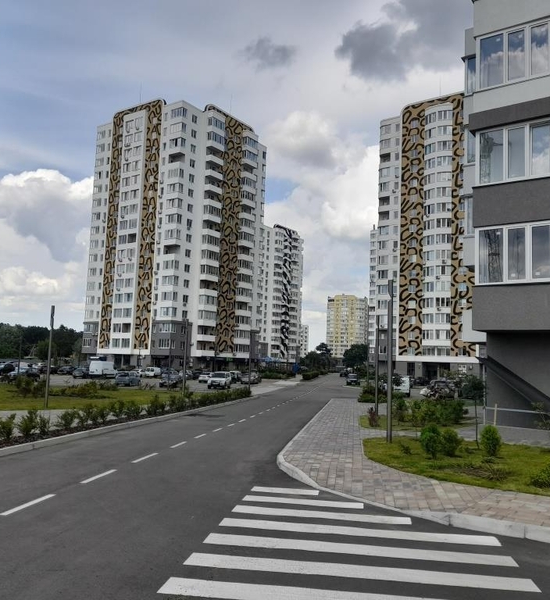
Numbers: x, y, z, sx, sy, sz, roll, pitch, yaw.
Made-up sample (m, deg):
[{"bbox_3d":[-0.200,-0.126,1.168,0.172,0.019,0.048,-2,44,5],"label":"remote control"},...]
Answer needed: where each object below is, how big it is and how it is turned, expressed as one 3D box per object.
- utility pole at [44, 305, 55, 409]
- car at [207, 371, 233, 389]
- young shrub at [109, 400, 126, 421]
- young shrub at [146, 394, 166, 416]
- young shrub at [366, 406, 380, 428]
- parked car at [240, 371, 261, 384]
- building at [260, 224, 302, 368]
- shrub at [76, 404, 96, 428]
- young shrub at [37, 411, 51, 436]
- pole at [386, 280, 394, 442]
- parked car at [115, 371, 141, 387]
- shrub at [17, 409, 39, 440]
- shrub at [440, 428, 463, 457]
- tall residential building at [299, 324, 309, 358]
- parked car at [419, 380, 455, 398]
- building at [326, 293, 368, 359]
[{"bbox_3d":[-8.365,2.062,21.499,0.150,3.900,0.150,1,-5,7],"label":"utility pole"},{"bbox_3d":[-5.648,8.308,60.090,1.850,1.780,4.700,2,-6,4],"label":"car"},{"bbox_3d":[-5.263,3.677,19.380,0.536,0.619,0.536,2,-6,0],"label":"young shrub"},{"bbox_3d":[-4.573,4.057,22.406,0.697,0.794,0.697,2,-6,0],"label":"young shrub"},{"bbox_3d":[3.527,4.250,20.900,0.481,0.756,0.481,1,-6,8],"label":"young shrub"},{"bbox_3d":[-2.731,8.671,65.071,1.780,1.520,4.300,1,-5,7],"label":"parked car"},{"bbox_3d":[-7.963,0.006,221.328,26.000,51.000,28.000,-2,-7,36],"label":"building"},{"bbox_3d":[-5.460,3.351,16.717,0.577,0.664,0.577,2,-6,0],"label":"shrub"},{"bbox_3d":[-5.265,2.815,13.246,0.320,0.550,0.330,1,-5,7],"label":"young shrub"},{"bbox_3d":[2.809,1.427,13.911,0.150,3.950,0.150,1,-5,7],"label":"pole"},{"bbox_3d":[-14.408,7.787,57.070,1.660,1.500,3.750,2,-5,3],"label":"parked car"},{"bbox_3d":[-6.739,3.376,15.795,0.571,0.779,0.571,1,-6,8],"label":"shrub"},{"bbox_3d":[3.870,3.135,12.736,0.528,0.616,0.528,2,-6,0],"label":"shrub"},{"bbox_3d":[20.541,33.513,417.427,16.000,31.000,18.000,1,-6,8],"label":"tall residential building"},{"bbox_3d":[13.105,7.214,46.576,1.760,1.500,4.300,-2,-7,35],"label":"parked car"},{"bbox_3d":[52.864,23.039,414.292,27.000,49.000,22.000,1,-5,10],"label":"building"}]

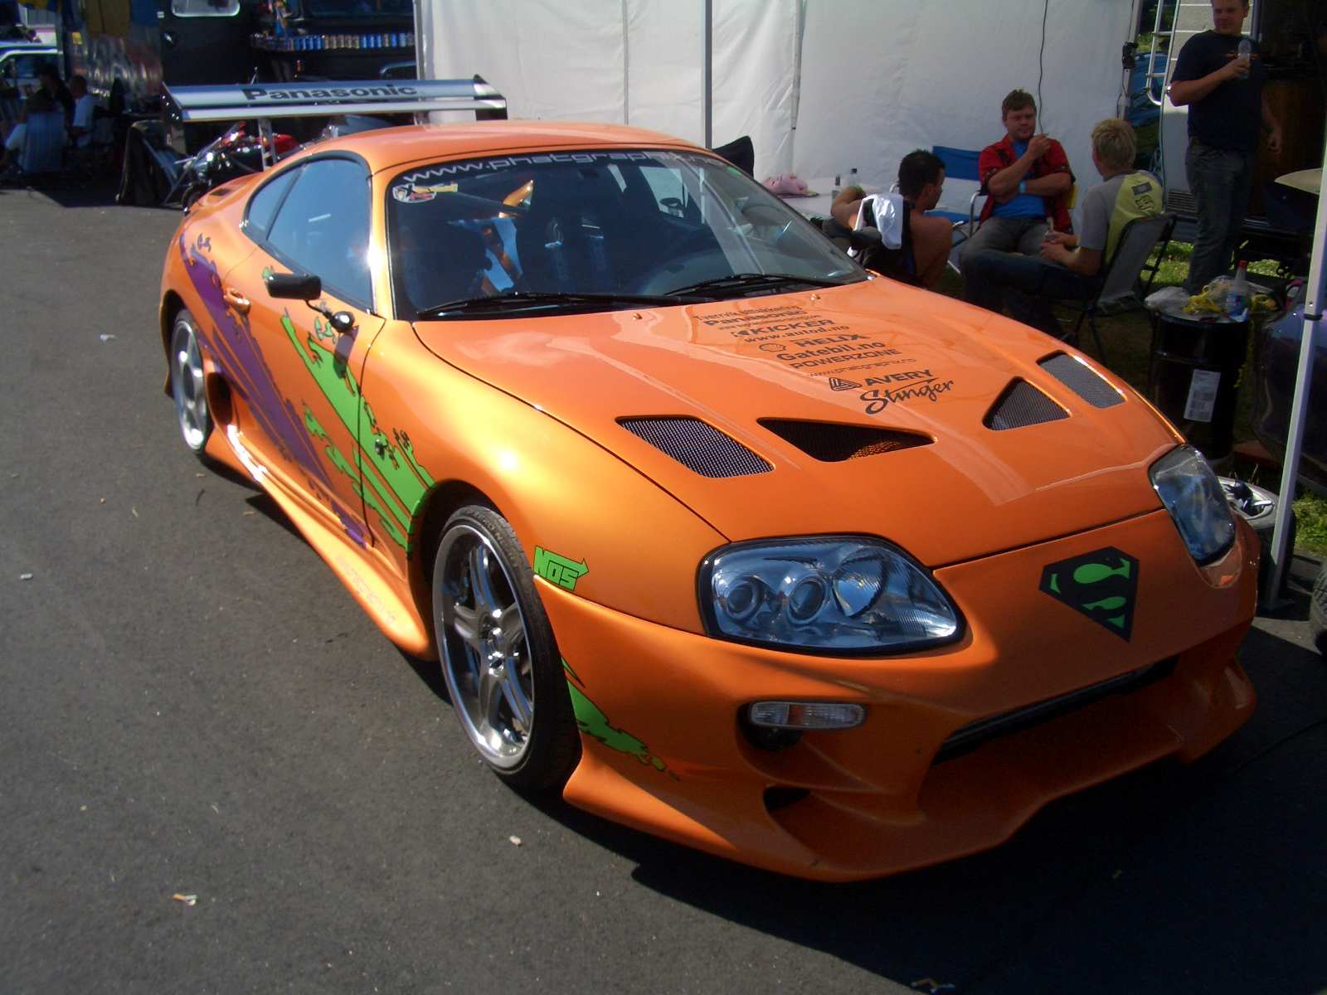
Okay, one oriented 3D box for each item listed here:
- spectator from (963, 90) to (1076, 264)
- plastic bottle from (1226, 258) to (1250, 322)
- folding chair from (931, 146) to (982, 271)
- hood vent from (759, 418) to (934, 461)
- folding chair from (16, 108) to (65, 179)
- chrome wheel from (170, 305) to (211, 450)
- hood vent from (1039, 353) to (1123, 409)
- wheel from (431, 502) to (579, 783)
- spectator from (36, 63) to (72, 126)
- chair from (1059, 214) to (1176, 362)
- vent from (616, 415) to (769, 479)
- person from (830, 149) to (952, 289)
[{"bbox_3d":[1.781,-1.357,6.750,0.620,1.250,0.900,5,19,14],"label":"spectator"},{"bbox_3d":[2.164,-0.778,5.050,0.076,0.235,0.076,0,19,0],"label":"plastic bottle"},{"bbox_3d":[1.466,-1.354,7.269,0.620,0.970,0.560,-15,23,-39],"label":"folding chair"},{"bbox_3d":[0.369,-0.129,2.704,0.297,0.040,0.204,-15,40,-28],"label":"hood vent"},{"bbox_3d":[-6.821,-3.868,14.700,0.560,0.850,0.600,-6,19,-17],"label":"folding chair"},{"bbox_3d":[-1.647,-0.420,4.938,0.210,0.585,0.585,-11,21,-31],"label":"chrome wheel"},{"bbox_3d":[0.969,-0.273,3.131,0.130,0.035,0.323,3,30,-24],"label":"hood vent"},{"bbox_3d":[-0.285,0.293,2.866,0.240,0.625,0.625,-11,21,-30],"label":"wheel"},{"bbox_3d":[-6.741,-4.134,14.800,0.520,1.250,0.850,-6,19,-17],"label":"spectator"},{"bbox_3d":[1.836,-0.793,5.809,0.540,0.850,0.480,15,23,38],"label":"chair"},{"bbox_3d":[0.054,-0.095,2.588,0.185,0.035,0.295,-11,33,-31],"label":"vent"},{"bbox_3d":[0.885,-0.813,5.401,0.540,1.120,0.760,-9,20,-25],"label":"person"}]

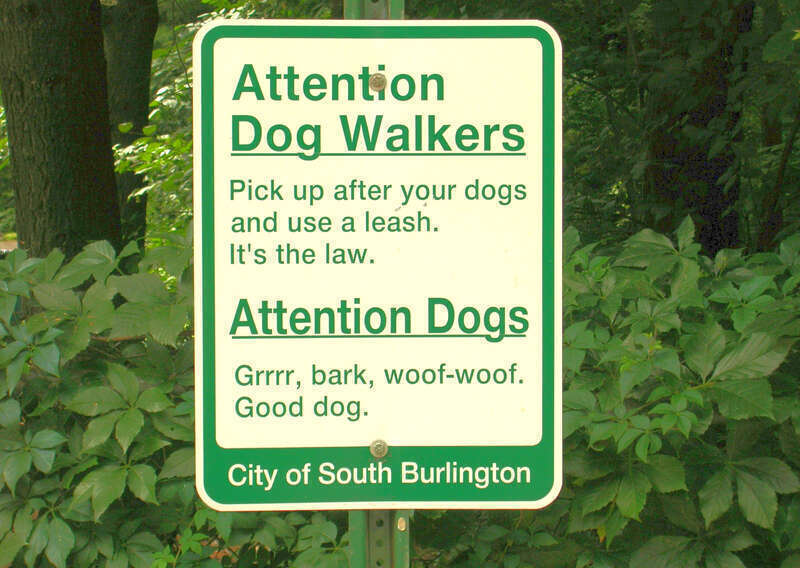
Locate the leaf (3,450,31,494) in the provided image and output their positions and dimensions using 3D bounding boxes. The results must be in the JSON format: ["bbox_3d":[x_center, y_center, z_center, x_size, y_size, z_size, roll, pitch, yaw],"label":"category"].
[{"bbox_3d":[-0.587,0.288,2.900,0.042,0.066,0.025,-1,2,-12],"label":"leaf"}]

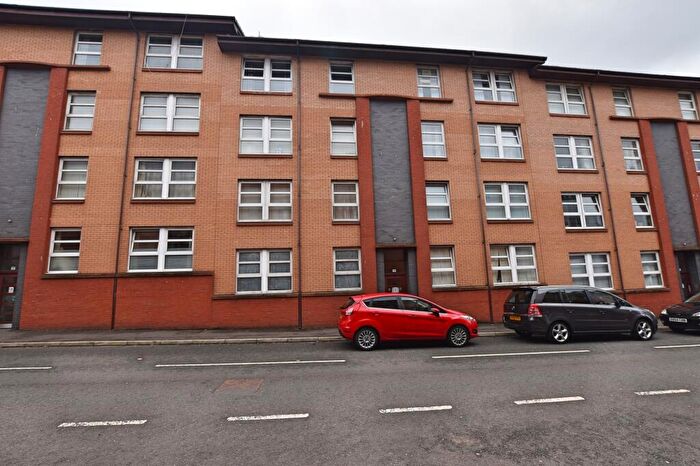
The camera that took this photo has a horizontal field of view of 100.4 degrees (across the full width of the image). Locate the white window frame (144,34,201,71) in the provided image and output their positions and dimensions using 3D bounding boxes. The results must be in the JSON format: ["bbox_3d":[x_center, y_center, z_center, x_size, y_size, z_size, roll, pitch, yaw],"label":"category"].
[{"bbox_3d":[-7.114,-7.315,11.886,2.216,1.481,0.110,-1,-9,-6],"label":"white window frame"}]

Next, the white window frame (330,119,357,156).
[{"bbox_3d":[-0.242,-3.942,12.124,1.044,1.561,0.110,-1,-9,-6],"label":"white window frame"}]

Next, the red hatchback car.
[{"bbox_3d":[1.665,2.430,8.532,3.970,1.490,1.760,1,-9,-6],"label":"red hatchback car"}]

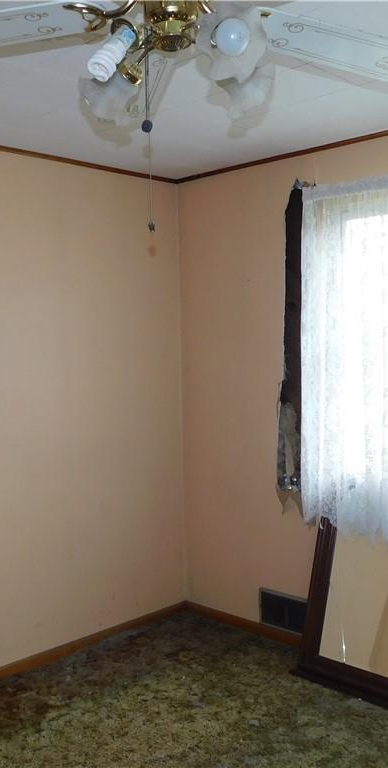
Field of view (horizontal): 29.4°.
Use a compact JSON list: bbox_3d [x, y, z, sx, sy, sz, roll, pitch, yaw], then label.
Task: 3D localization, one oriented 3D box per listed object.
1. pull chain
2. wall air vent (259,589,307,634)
[{"bbox_3d":[-0.086,-0.460,1.421,0.022,0.333,0.022,-1,3,0],"label":"pull chain"},{"bbox_3d":[0.451,1.120,3.610,0.345,0.180,0.022,1,4,44],"label":"wall air vent"}]

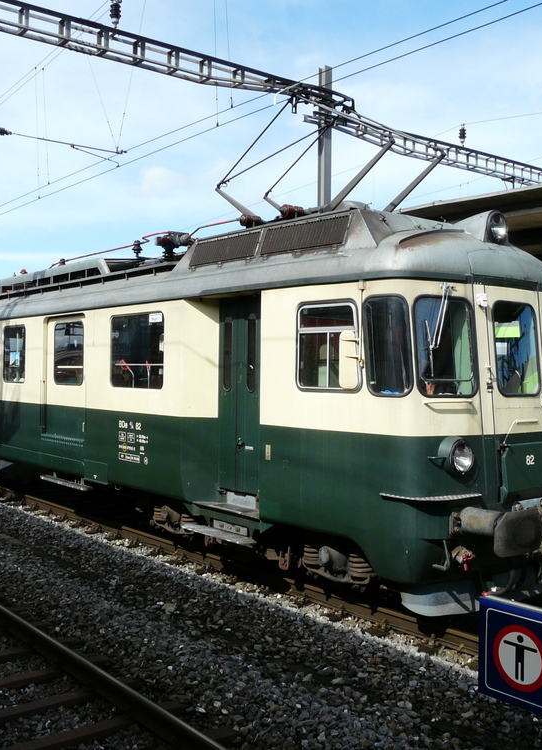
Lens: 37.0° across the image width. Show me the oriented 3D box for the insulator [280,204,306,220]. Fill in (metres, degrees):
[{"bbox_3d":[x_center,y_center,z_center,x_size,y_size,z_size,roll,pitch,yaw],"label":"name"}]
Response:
[{"bbox_3d":[0.242,-1.857,9.231,0.310,0.155,0.150,0,0,-39],"label":"insulator"}]

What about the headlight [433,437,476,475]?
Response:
[{"bbox_3d":[1.629,0.712,7.119,0.310,0.310,0.180,0,0,-39],"label":"headlight"}]

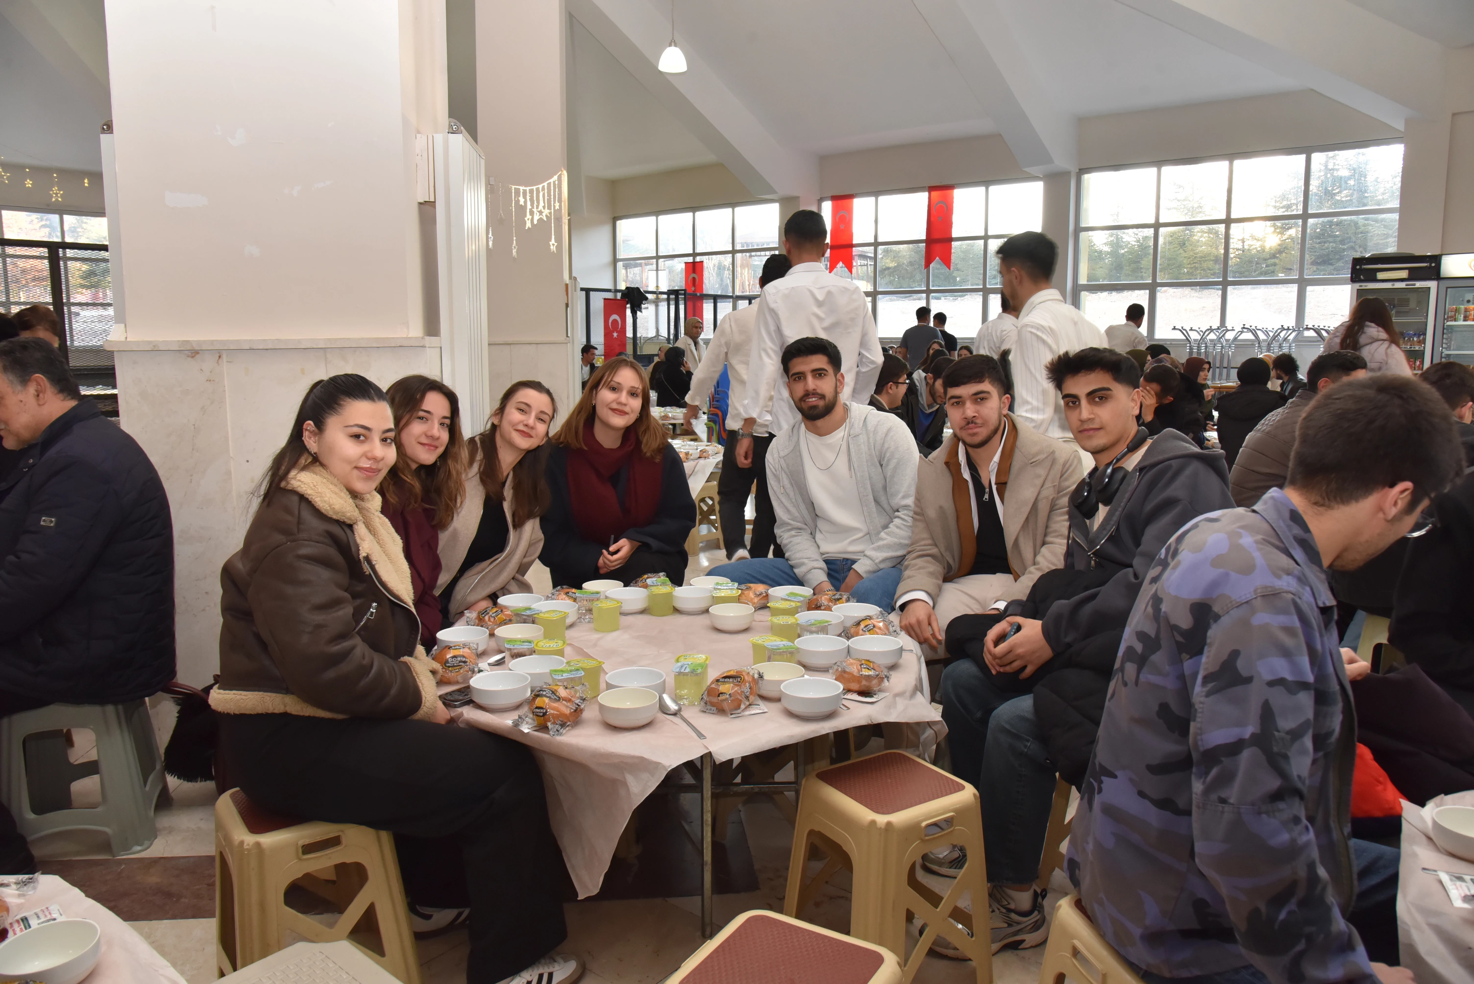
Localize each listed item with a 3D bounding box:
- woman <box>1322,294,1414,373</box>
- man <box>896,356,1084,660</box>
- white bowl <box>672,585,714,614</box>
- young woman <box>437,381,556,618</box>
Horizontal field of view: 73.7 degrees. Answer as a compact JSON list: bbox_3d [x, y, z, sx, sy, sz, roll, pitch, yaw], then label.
[{"bbox_3d":[3.603,-0.288,5.717,0.500,1.666,0.360,5,9,29],"label":"woman"},{"bbox_3d":[0.680,0.253,2.775,0.600,1.320,0.800,6,10,34],"label":"man"},{"bbox_3d":[-0.125,0.313,2.817,0.122,0.056,0.122,0,8,0],"label":"white bowl"},{"bbox_3d":[-0.601,0.330,2.743,0.520,1.260,0.750,-4,9,-25],"label":"young woman"}]

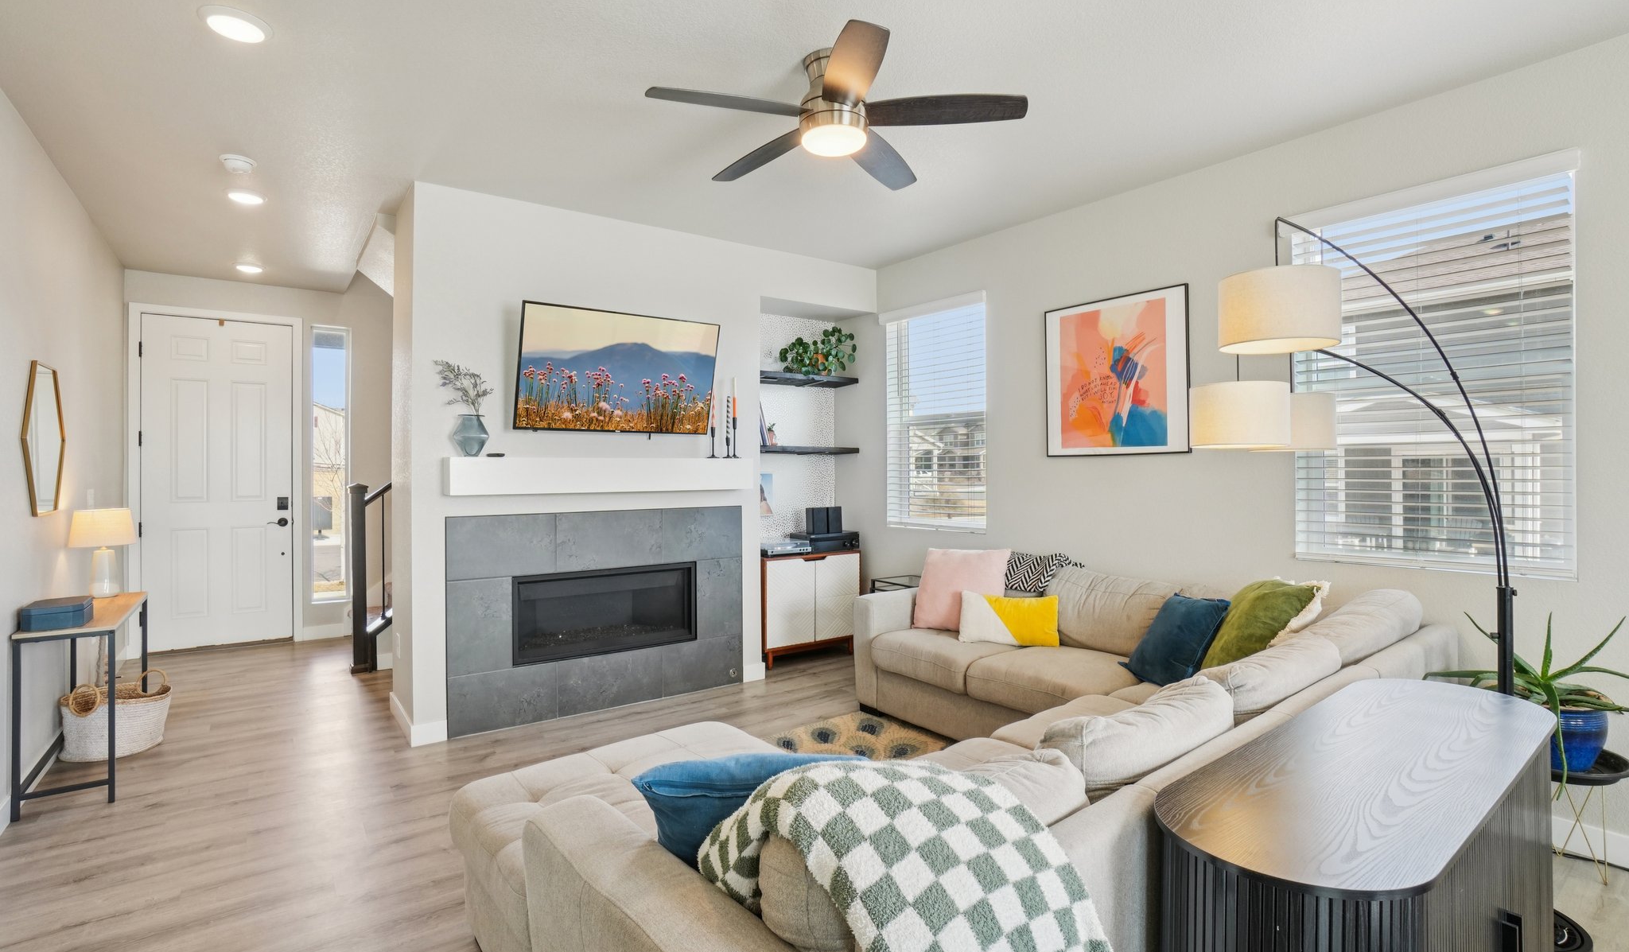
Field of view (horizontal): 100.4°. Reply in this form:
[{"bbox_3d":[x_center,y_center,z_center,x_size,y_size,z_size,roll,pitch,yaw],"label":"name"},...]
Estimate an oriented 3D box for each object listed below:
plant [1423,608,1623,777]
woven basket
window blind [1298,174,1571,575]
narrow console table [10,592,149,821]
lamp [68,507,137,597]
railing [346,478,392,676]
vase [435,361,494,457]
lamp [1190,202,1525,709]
[{"bbox_3d":[2.380,0.710,2.200,0.420,0.500,0.520,-1,0,-41],"label":"plant"},{"bbox_3d":[-3.380,1.139,3.270,0.380,0.340,0.380,-1,0,-32],"label":"woven basket"},{"bbox_3d":[2.400,-0.368,2.700,0.068,1.487,0.863,0,0,-40],"label":"window blind"},{"bbox_3d":[-3.467,1.011,3.261,0.296,0.728,1.217,0,0,-39],"label":"narrow console table"},{"bbox_3d":[-3.524,0.393,3.370,0.240,0.432,0.240,-1,0,-32],"label":"lamp"},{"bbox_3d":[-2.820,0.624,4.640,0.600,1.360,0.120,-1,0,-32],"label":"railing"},{"bbox_3d":[-1.781,-0.347,3.453,0.260,0.489,0.218,0,0,-34],"label":"vase"},{"bbox_3d":[1.760,0.259,2.190,0.950,2.060,1.050,0,0,34],"label":"lamp"}]

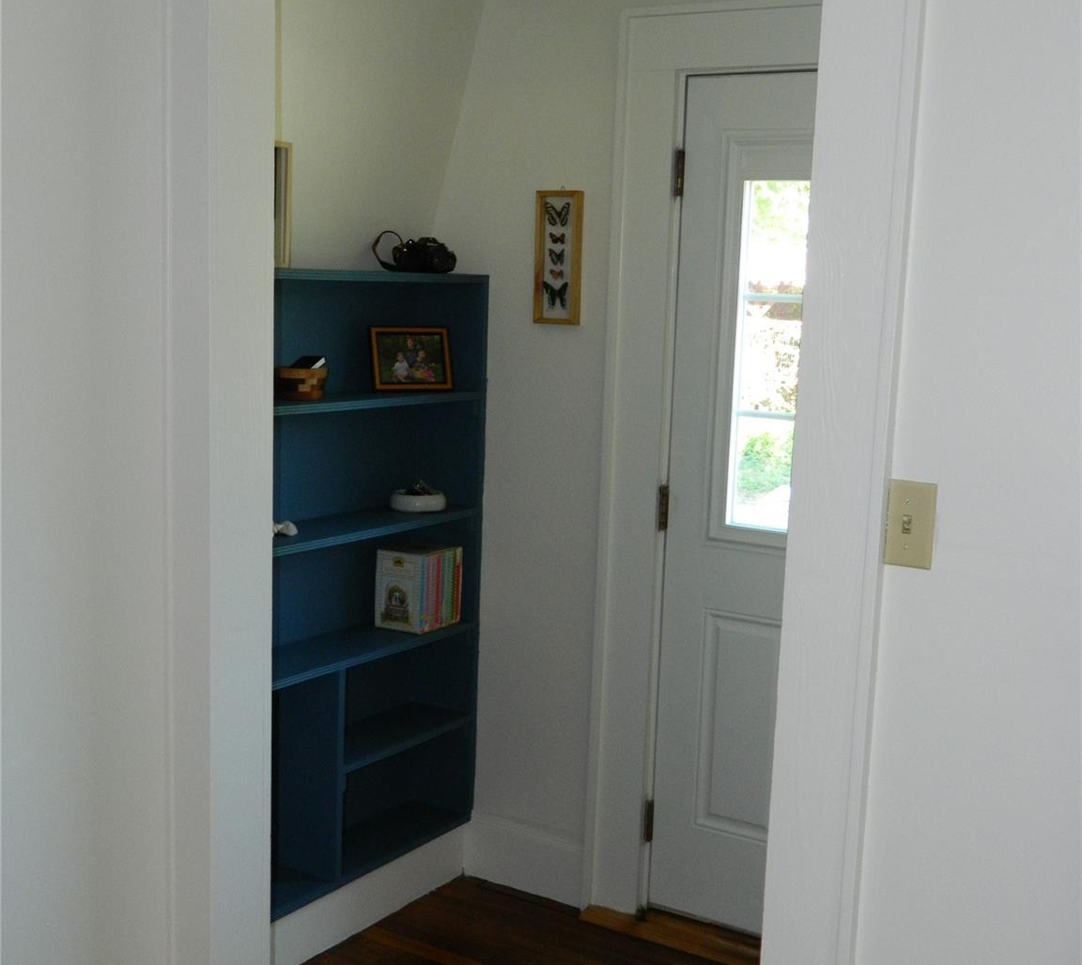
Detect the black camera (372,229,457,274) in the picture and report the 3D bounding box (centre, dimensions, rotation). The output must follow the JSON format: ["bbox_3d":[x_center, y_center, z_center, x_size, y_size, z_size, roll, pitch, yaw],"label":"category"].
[{"bbox_3d":[-0.312,-0.569,3.595,0.162,0.104,0.125,-4,10,-35],"label":"black camera"}]

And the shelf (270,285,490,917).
[{"bbox_3d":[-0.545,0.234,3.491,0.225,1.469,1.020,8,10,33],"label":"shelf"}]

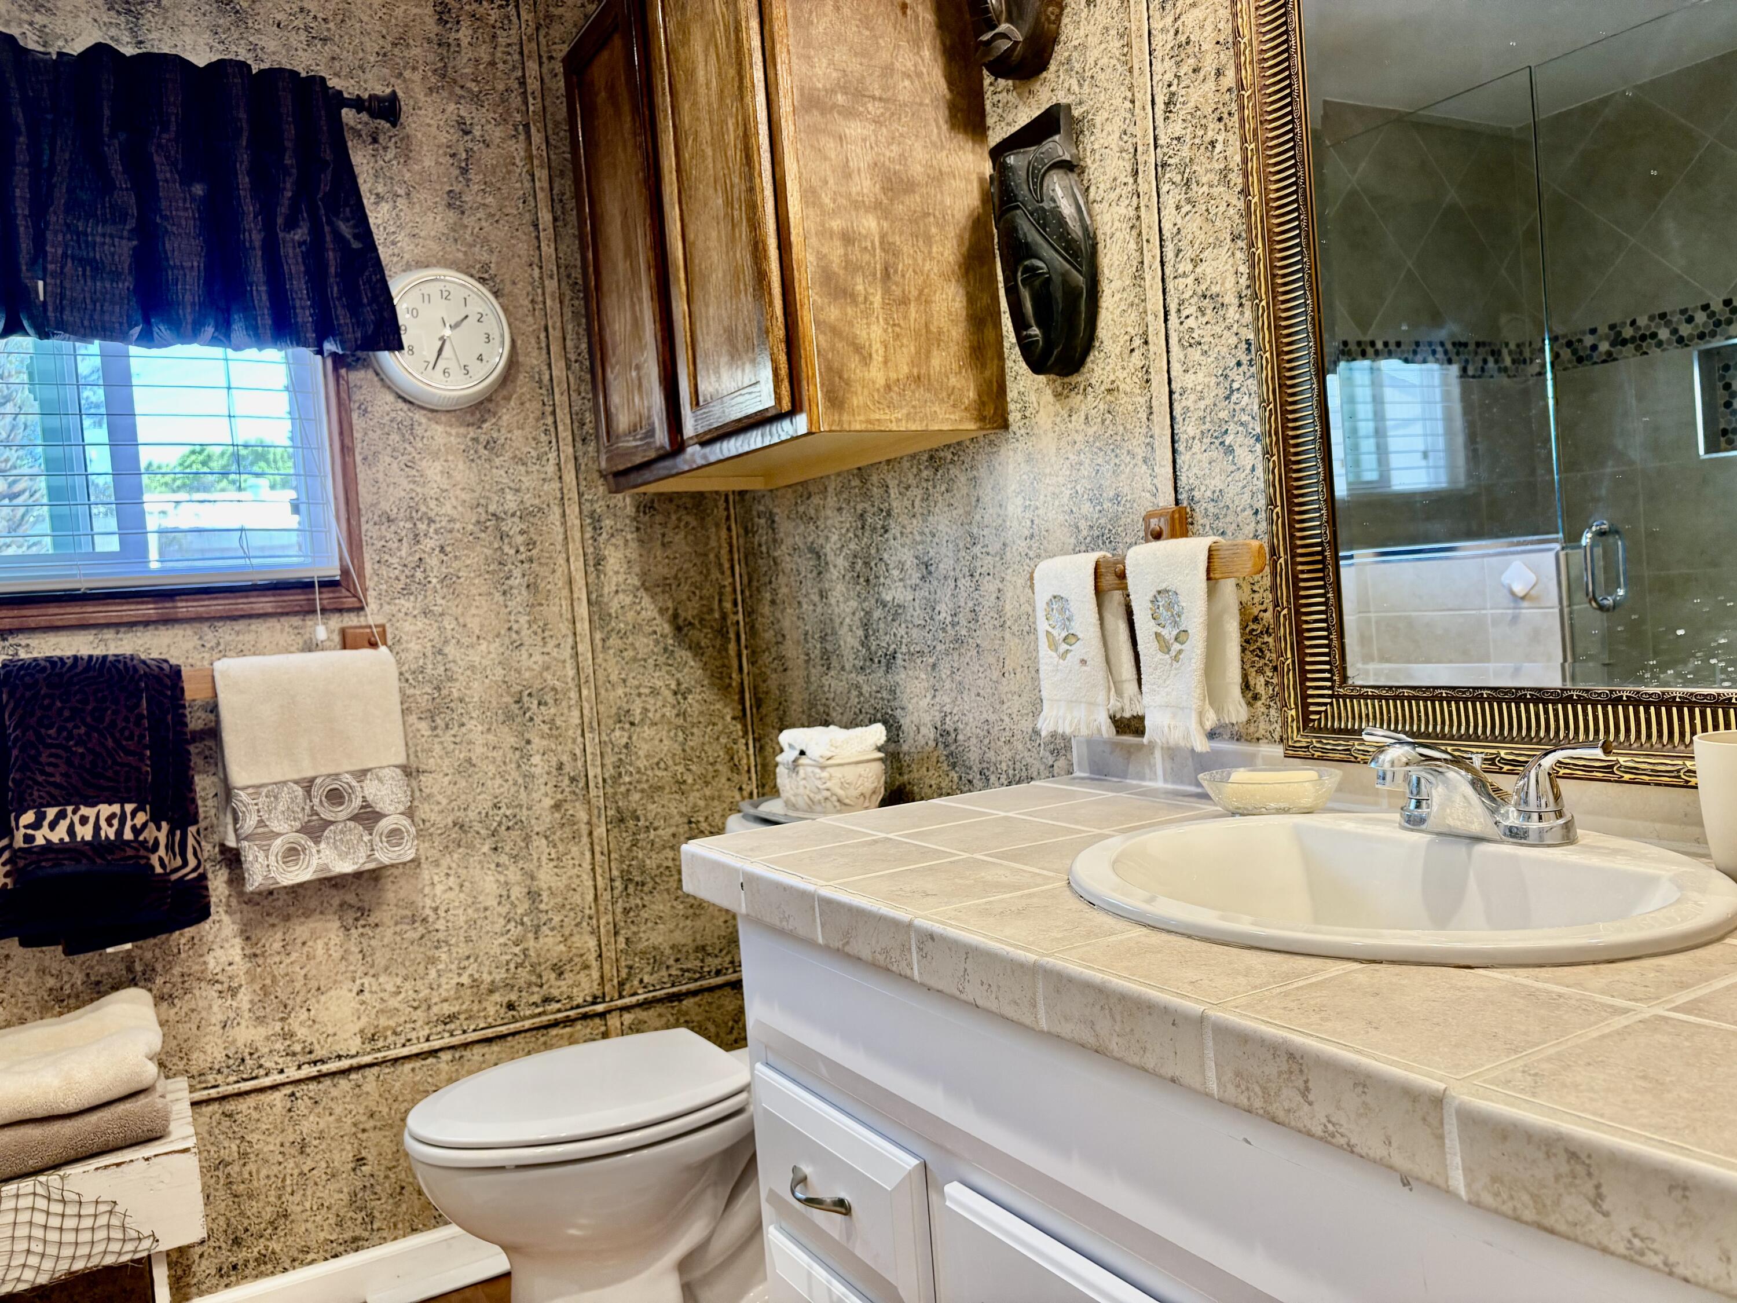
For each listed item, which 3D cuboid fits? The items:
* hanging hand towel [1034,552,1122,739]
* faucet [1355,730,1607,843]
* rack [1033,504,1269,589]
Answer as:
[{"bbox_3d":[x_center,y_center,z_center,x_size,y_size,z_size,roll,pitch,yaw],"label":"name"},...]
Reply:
[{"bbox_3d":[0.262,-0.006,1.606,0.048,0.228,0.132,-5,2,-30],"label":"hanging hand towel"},{"bbox_3d":[0.474,0.115,1.078,0.152,0.089,0.230,-5,2,-30],"label":"faucet"},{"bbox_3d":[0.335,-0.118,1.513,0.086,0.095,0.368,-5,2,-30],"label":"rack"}]

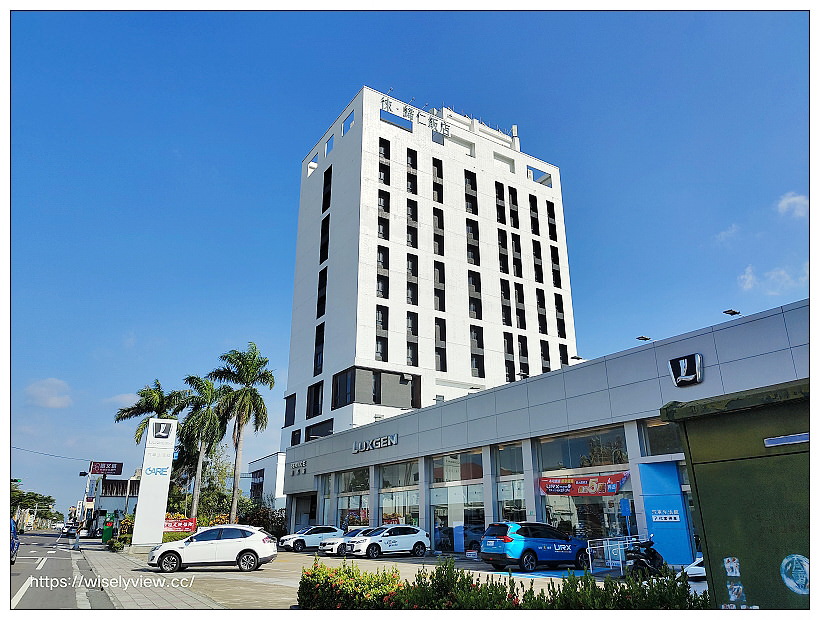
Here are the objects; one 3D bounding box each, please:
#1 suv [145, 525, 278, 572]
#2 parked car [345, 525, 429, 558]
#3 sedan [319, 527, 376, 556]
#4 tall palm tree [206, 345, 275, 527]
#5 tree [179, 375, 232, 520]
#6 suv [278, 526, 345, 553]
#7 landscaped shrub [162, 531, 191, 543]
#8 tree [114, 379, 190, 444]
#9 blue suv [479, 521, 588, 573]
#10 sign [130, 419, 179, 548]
[{"bbox_3d":[-7.412,9.066,22.677,4.625,1.620,1.845,4,-20,-10],"label":"suv"},{"bbox_3d":[-1.092,12.554,32.283,4.630,1.620,1.845,12,-23,-29],"label":"parked car"},{"bbox_3d":[-3.146,13.863,35.669,4.600,1.500,1.820,12,-23,-30],"label":"sedan"},{"bbox_3d":[-12.958,9.688,44.012,5.000,15.133,5.000,6,-21,-15],"label":"tall palm tree"},{"bbox_3d":[-14.905,10.515,41.932,4.100,12.164,4.100,7,-21,-18],"label":"tree"},{"bbox_3d":[-6.770,15.934,41.478,4.600,1.620,1.845,13,-24,-32],"label":"suv"},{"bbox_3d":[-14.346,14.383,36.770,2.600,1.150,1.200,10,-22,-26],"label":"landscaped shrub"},{"bbox_3d":[-17.592,10.181,39.804,4.800,11.349,4.800,8,-22,-22],"label":"tree"},{"bbox_3d":[5.003,9.132,23.049,4.720,1.670,1.845,12,-23,-29],"label":"blue suv"},{"bbox_3d":[-15.309,10.287,35.820,1.620,7.200,0.400,10,-22,-26],"label":"sign"}]

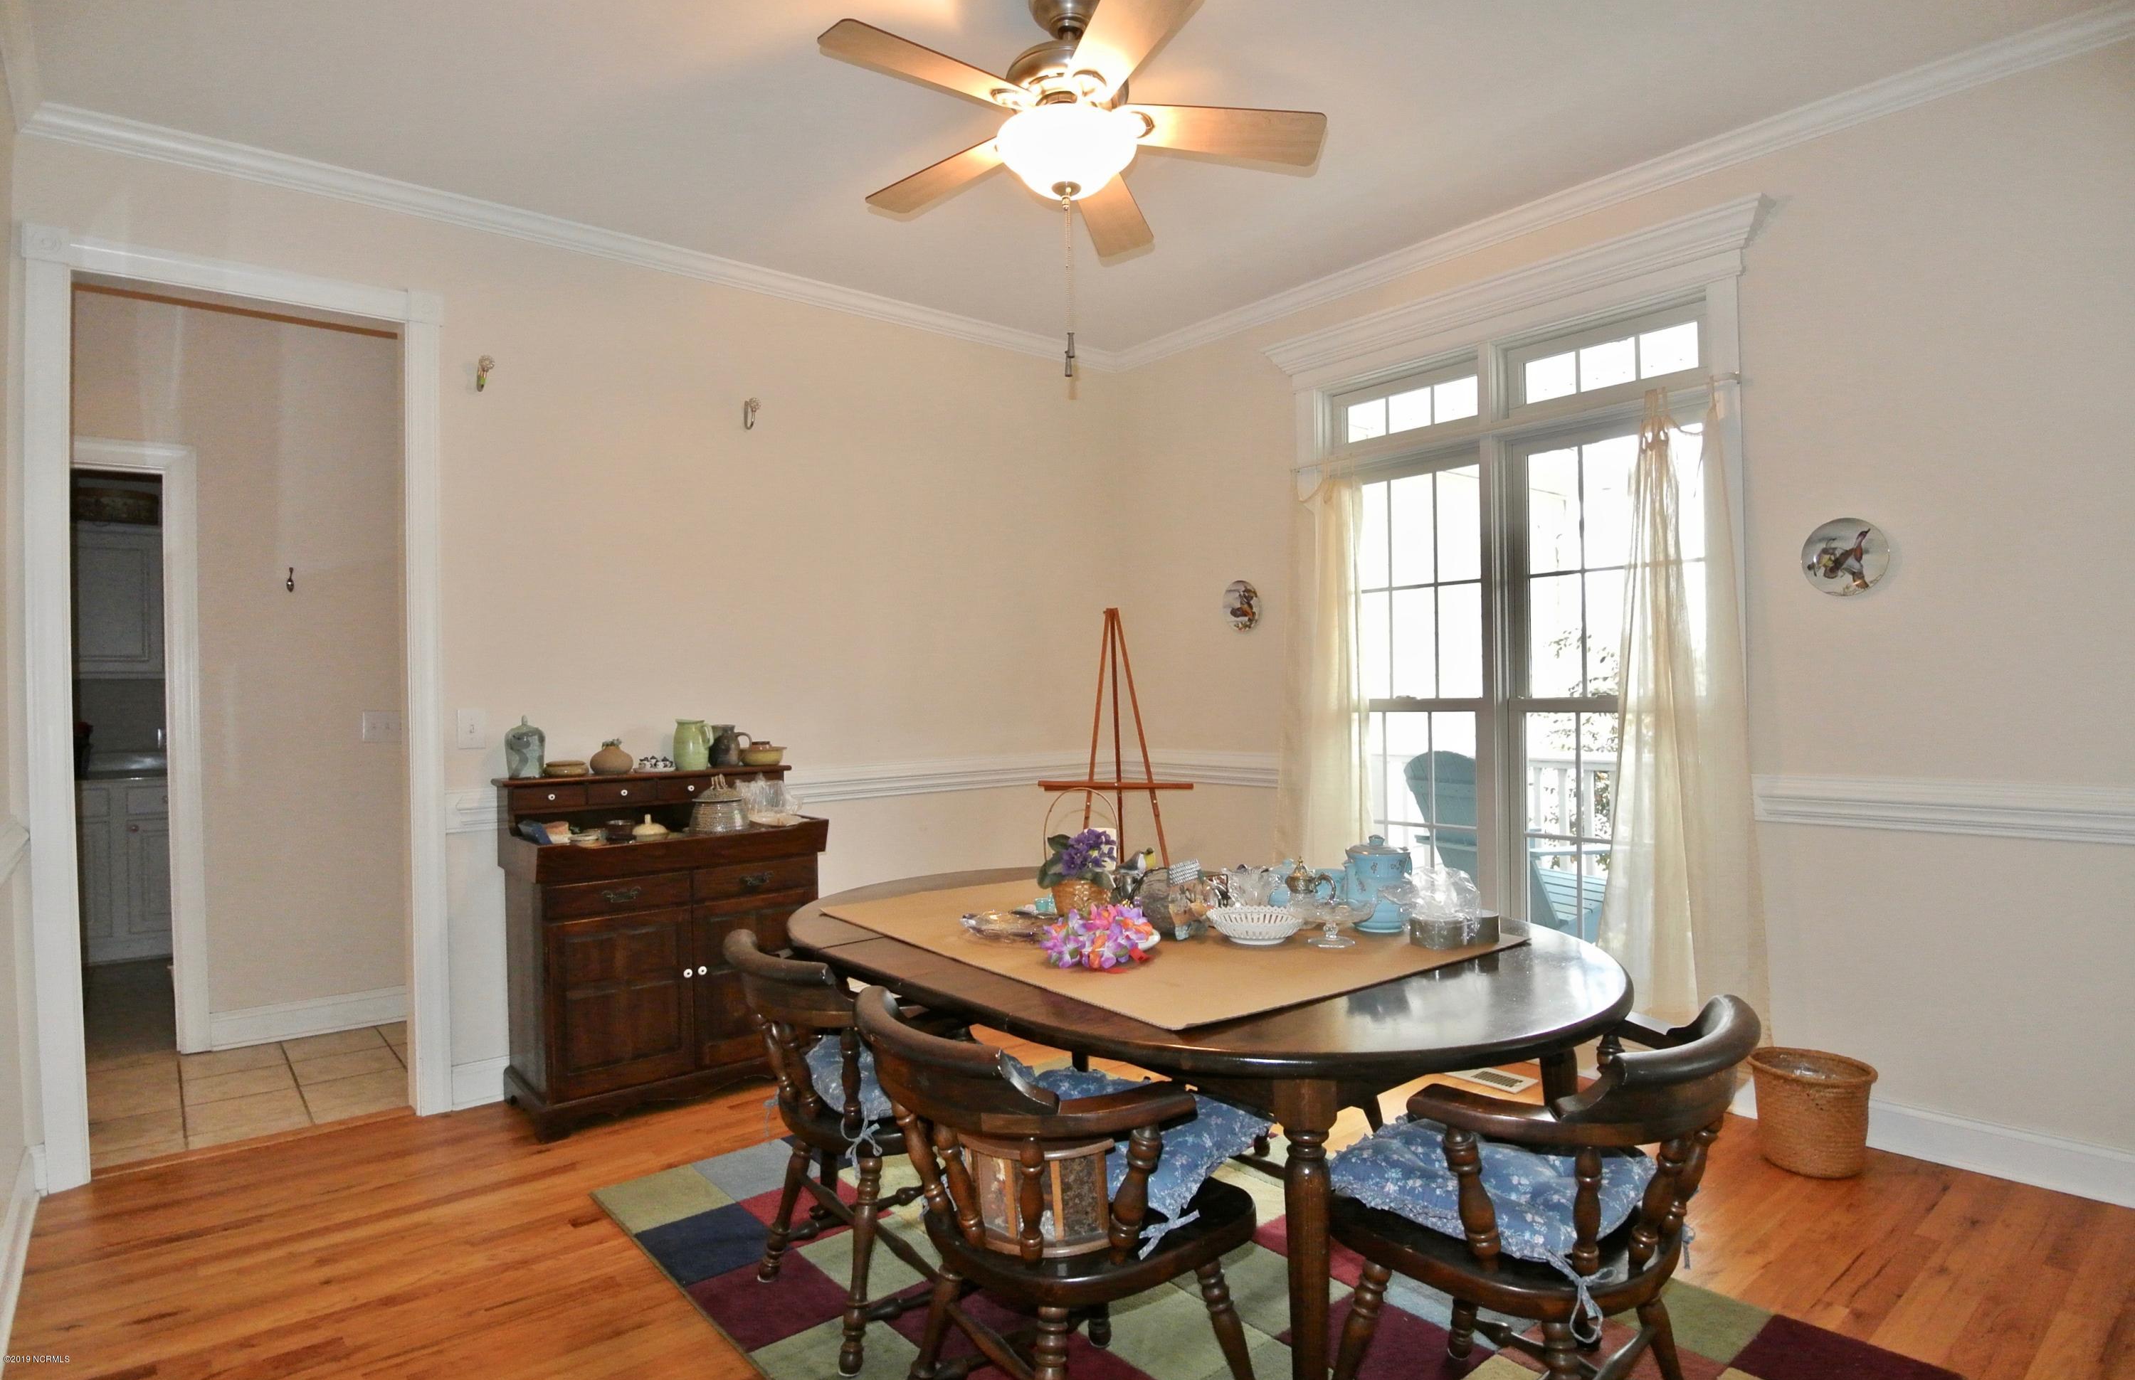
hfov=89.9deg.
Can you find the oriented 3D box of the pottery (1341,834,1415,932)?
[{"bbox_3d":[0.655,0.410,2.256,0.182,0.198,0.125,-1,0,-24],"label":"pottery"}]

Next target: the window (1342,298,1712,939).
[{"bbox_3d":[1.470,-0.105,3.631,0.110,2.121,1.360,-1,0,-40],"label":"window"}]

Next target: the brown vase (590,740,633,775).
[{"bbox_3d":[-1.417,0.210,3.319,0.125,0.105,0.125,-1,0,-40],"label":"brown vase"}]

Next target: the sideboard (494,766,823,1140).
[{"bbox_3d":[-1.279,0.772,3.450,0.972,1.009,0.388,-1,0,-40],"label":"sideboard"}]

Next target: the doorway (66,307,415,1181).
[{"bbox_3d":[-2.283,0.099,3.014,0.762,2.386,0.140,-1,0,-40],"label":"doorway"}]

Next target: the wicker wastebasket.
[{"bbox_3d":[1.856,1.053,2.662,0.285,0.250,0.285,-1,0,-40],"label":"wicker wastebasket"}]

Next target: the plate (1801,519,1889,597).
[{"bbox_3d":[2.050,-0.350,2.823,0.025,0.212,0.212,-1,0,-40],"label":"plate"}]

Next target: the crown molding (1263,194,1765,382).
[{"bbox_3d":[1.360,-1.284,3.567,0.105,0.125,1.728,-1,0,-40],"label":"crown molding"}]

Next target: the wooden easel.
[{"bbox_3d":[0.190,0.452,4.120,0.600,1.550,0.620,-1,0,-3],"label":"wooden easel"}]

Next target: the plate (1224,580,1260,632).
[{"bbox_3d":[0.717,-0.344,4.424,0.025,0.212,0.212,-1,0,-40],"label":"plate"}]

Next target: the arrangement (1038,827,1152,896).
[{"bbox_3d":[0.056,0.389,2.330,0.230,0.170,0.190,-1,0,0],"label":"arrangement"}]

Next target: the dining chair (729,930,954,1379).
[{"bbox_3d":[-0.390,0.843,2.116,0.550,0.755,0.600,-1,0,-38],"label":"dining chair"}]

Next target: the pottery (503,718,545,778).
[{"bbox_3d":[-1.606,0.170,3.161,0.109,0.180,0.109,-1,0,-40],"label":"pottery"}]

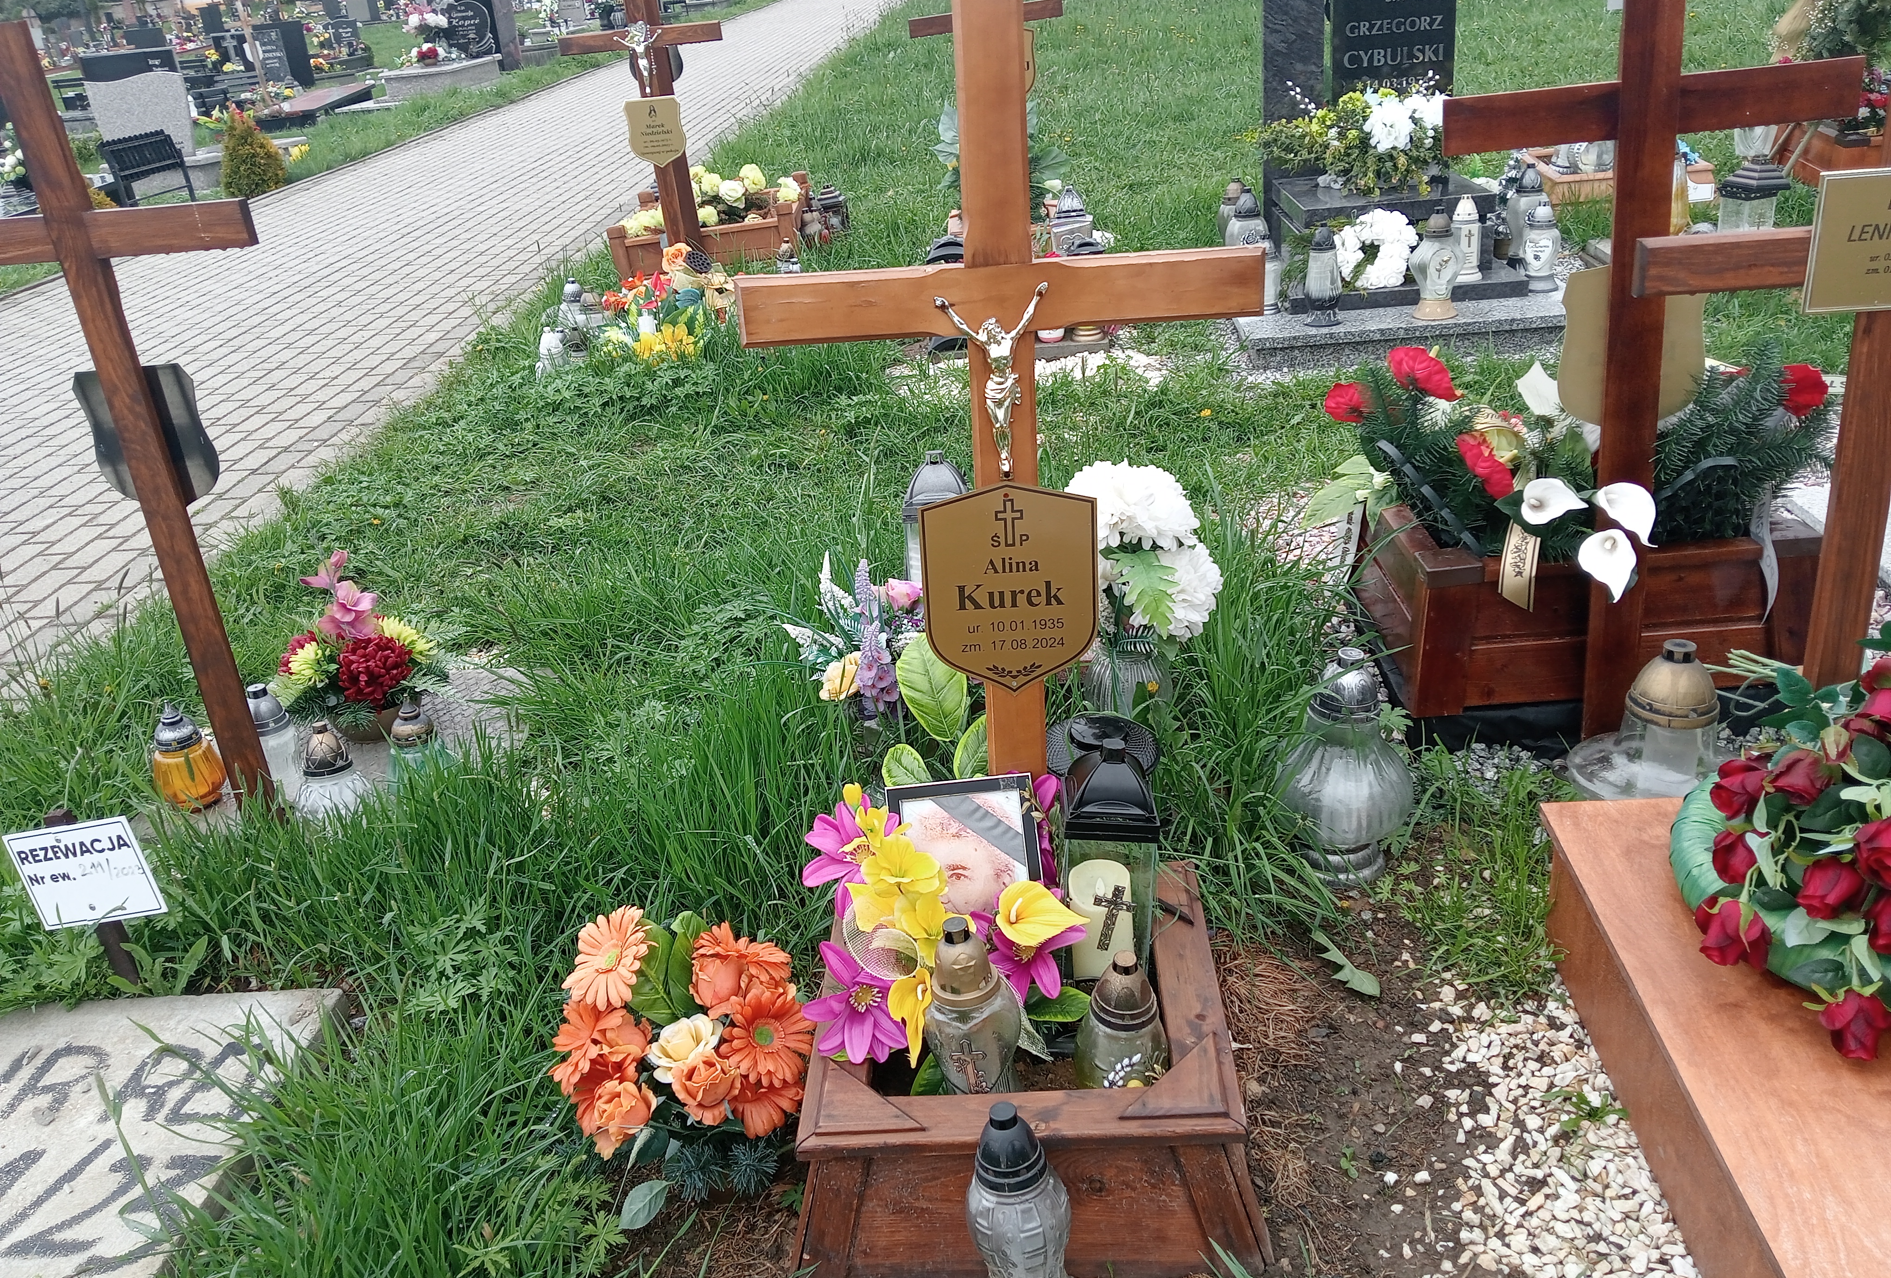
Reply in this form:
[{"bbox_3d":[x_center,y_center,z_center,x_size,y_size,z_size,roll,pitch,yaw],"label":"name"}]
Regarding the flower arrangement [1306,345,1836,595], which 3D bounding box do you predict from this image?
[{"bbox_3d":[1.067,-0.299,2.638,0.913,0.406,0.467,-4,24,4],"label":"flower arrangement"}]

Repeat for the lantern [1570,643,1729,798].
[{"bbox_3d":[1.175,0.128,2.486,0.315,0.285,0.315,-3,25,4],"label":"lantern"}]

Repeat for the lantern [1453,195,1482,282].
[{"bbox_3d":[1.736,-1.331,5.077,0.102,0.262,0.102,-3,25,4],"label":"lantern"}]

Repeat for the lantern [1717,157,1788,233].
[{"bbox_3d":[2.910,-1.530,5.551,0.185,0.355,0.185,-13,26,-15],"label":"lantern"}]

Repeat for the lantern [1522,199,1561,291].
[{"bbox_3d":[1.789,-1.180,4.599,0.122,0.274,0.122,7,27,28],"label":"lantern"}]

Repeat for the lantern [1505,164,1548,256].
[{"bbox_3d":[1.963,-1.402,5.161,0.140,0.380,0.140,-3,25,4],"label":"lantern"}]

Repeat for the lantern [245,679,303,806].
[{"bbox_3d":[-1.123,0.172,2.554,0.090,0.210,0.090,-3,25,5],"label":"lantern"}]

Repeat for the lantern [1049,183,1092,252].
[{"bbox_3d":[0.435,-1.455,5.454,0.147,0.315,0.142,-4,24,4],"label":"lantern"}]

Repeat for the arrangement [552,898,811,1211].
[{"bbox_3d":[-0.314,0.503,1.818,0.315,0.335,0.284,-4,24,4],"label":"arrangement"}]

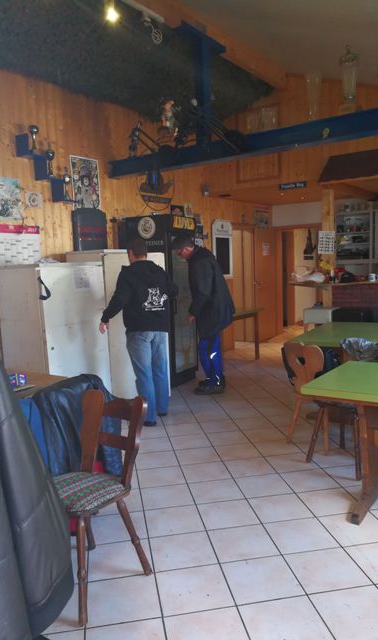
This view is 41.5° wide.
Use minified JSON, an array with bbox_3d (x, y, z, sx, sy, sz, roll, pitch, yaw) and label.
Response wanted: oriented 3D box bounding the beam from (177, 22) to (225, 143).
[{"bbox_3d":[0.201,-2.476,5.368,0.190,1.120,0.720,2,7,35],"label":"beam"}]

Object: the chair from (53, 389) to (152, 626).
[{"bbox_3d":[-0.457,0.781,2.244,0.430,0.820,0.520,2,7,35],"label":"chair"}]

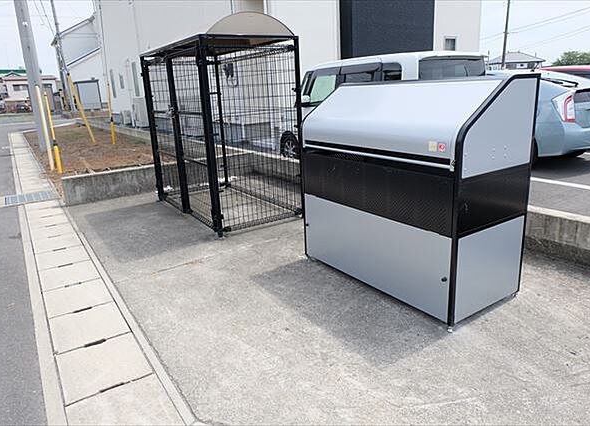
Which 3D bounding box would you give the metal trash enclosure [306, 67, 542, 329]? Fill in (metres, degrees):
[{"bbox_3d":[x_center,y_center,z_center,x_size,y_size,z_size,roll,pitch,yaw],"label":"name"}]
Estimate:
[{"bbox_3d":[0.753,-0.199,2.999,0.680,1.388,1.398,-13,19,-32],"label":"metal trash enclosure"}]

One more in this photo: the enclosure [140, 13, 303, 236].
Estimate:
[{"bbox_3d":[-0.929,-0.974,5.124,1.023,1.887,2.046,-13,18,-31],"label":"enclosure"}]

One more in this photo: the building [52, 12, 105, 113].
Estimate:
[{"bbox_3d":[-15.984,-12.110,35.840,6.800,7.500,7.000,-13,18,-31],"label":"building"}]

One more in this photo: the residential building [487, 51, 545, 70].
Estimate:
[{"bbox_3d":[43.096,-27.442,81.993,9.500,7.000,9.000,5,18,27],"label":"residential building"}]

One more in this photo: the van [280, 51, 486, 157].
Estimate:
[{"bbox_3d":[1.104,-1.611,6.838,1.480,1.640,3.400,-12,18,-30],"label":"van"}]

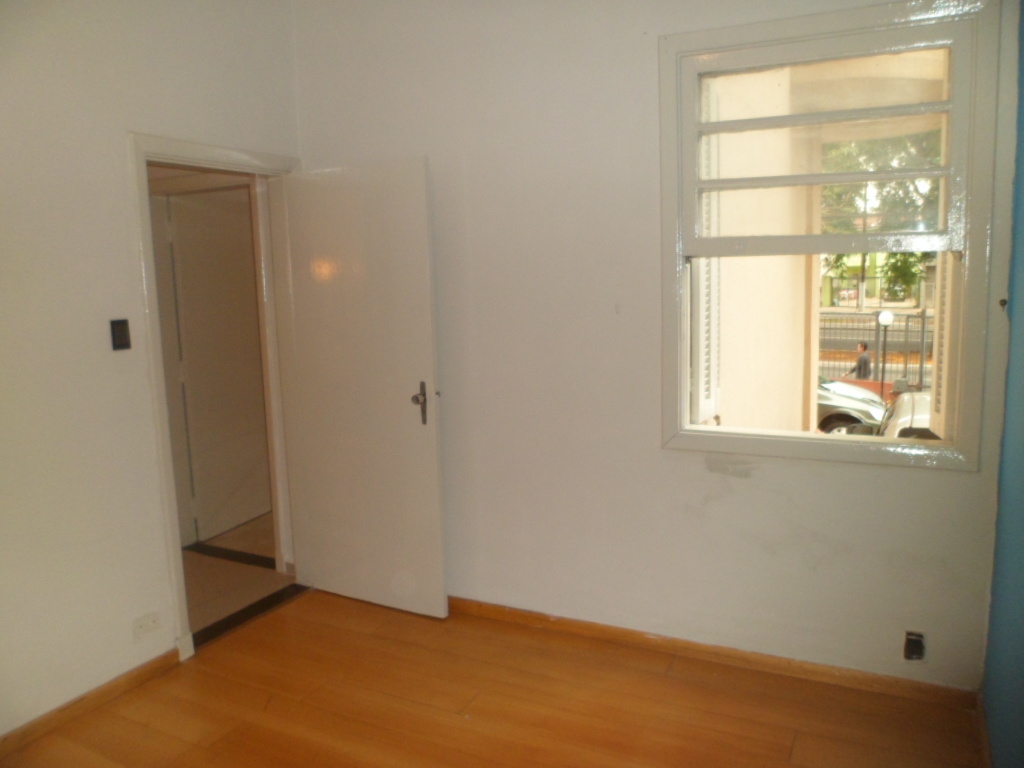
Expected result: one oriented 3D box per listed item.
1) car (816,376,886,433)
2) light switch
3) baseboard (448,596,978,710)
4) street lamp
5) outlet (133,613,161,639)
[{"bbox_3d":[5.164,0.252,14.860,3.950,1.500,1.680,3,9,32],"label":"car"},{"bbox_3d":[-1.491,-0.187,2.937,0.012,0.117,0.078,2,9,26],"label":"light switch"},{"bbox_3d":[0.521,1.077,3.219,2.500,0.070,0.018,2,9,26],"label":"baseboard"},{"bbox_3d":[7.433,-0.294,15.360,0.300,2.320,0.300,3,9,32],"label":"street lamp"},{"bbox_3d":[-1.465,0.973,3.088,0.012,0.080,0.120,2,9,26],"label":"outlet"}]

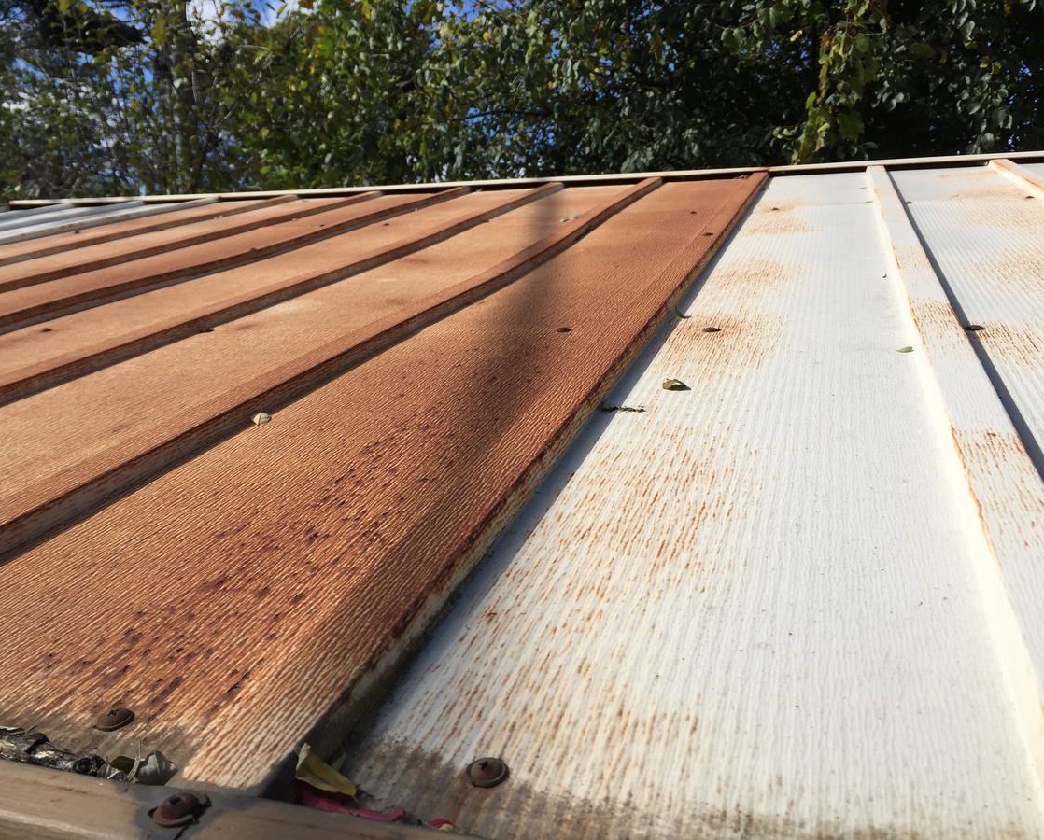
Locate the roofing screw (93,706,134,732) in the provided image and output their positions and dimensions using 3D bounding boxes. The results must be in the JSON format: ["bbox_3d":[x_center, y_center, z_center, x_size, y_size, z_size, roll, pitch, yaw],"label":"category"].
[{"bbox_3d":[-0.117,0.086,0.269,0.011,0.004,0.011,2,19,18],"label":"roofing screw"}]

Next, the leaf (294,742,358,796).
[{"bbox_3d":[-0.049,0.087,0.233,0.015,0.009,0.009,2,19,18],"label":"leaf"}]

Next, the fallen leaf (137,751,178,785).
[{"bbox_3d":[-0.093,0.089,0.240,0.010,0.007,0.007,2,19,18],"label":"fallen leaf"}]

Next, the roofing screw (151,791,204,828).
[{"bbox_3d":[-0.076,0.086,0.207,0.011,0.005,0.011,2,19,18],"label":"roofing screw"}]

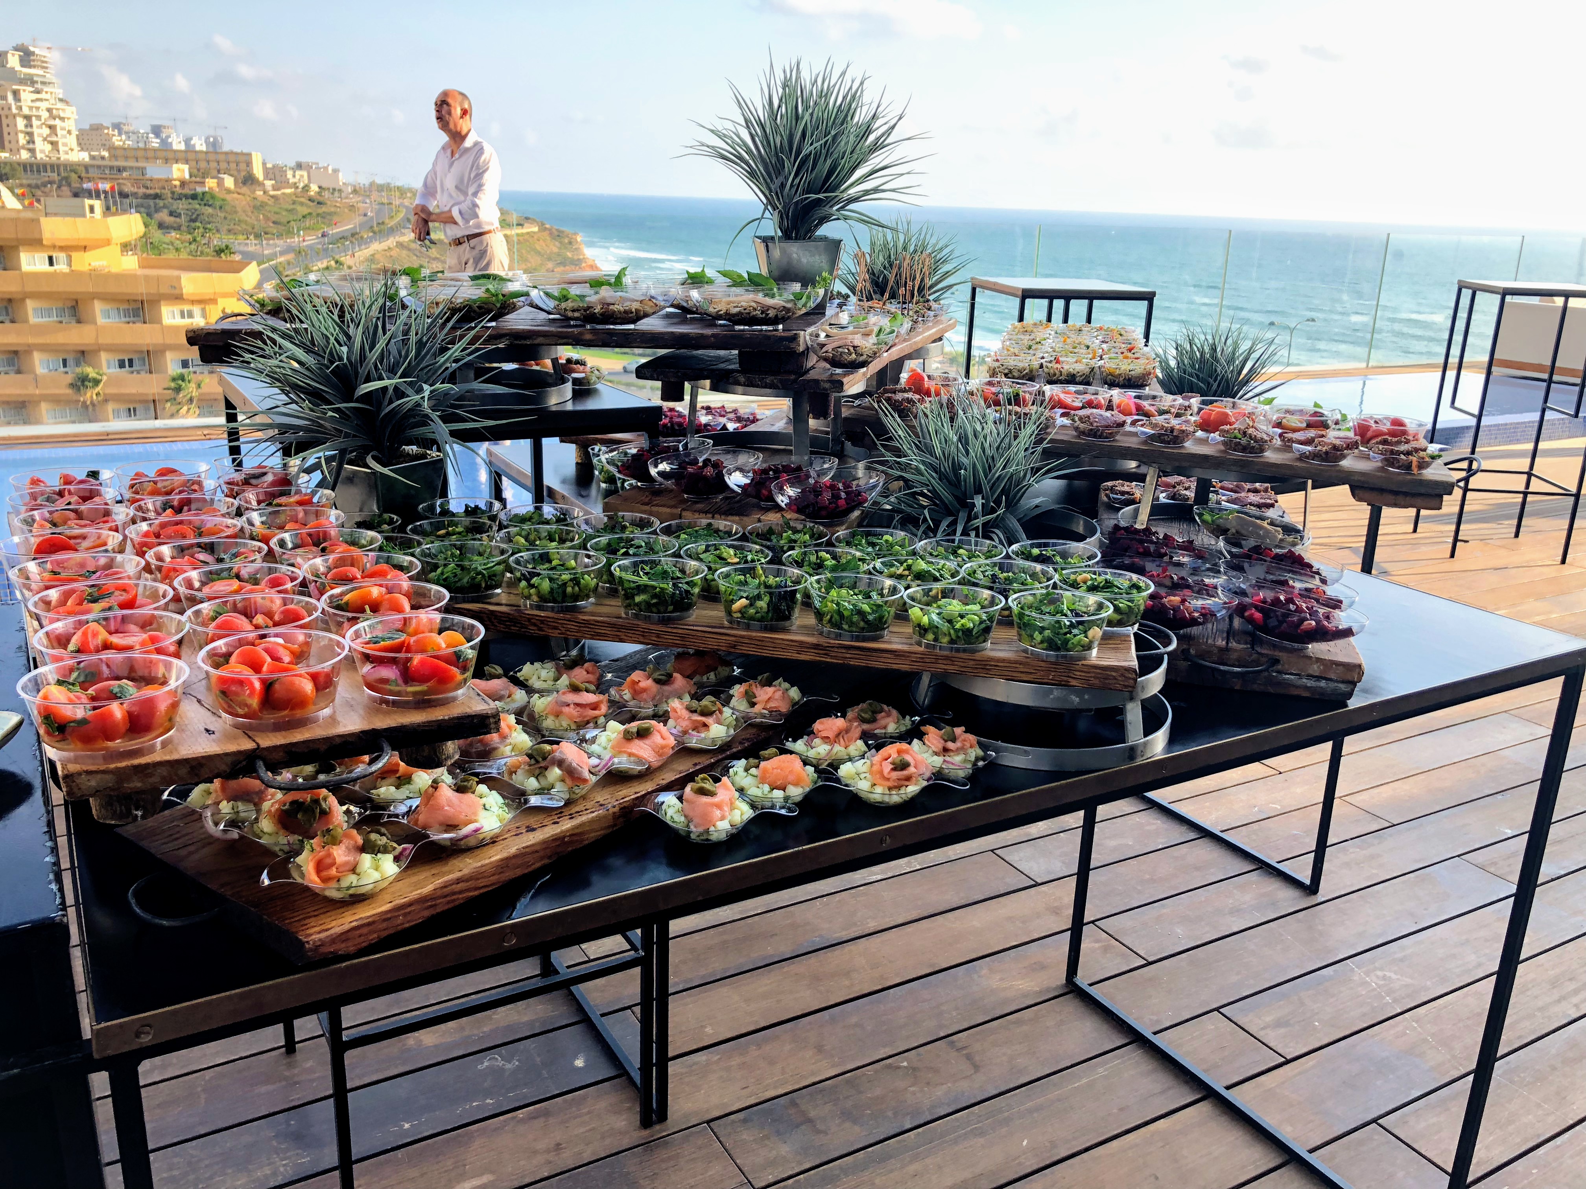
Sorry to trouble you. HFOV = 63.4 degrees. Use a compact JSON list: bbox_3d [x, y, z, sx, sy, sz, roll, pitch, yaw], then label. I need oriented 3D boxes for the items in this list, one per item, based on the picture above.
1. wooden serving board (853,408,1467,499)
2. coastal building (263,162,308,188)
[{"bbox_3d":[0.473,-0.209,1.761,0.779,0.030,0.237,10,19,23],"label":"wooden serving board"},{"bbox_3d":[-185.885,-153.883,470.000,14.000,9.500,15.000,13,20,30],"label":"coastal building"}]

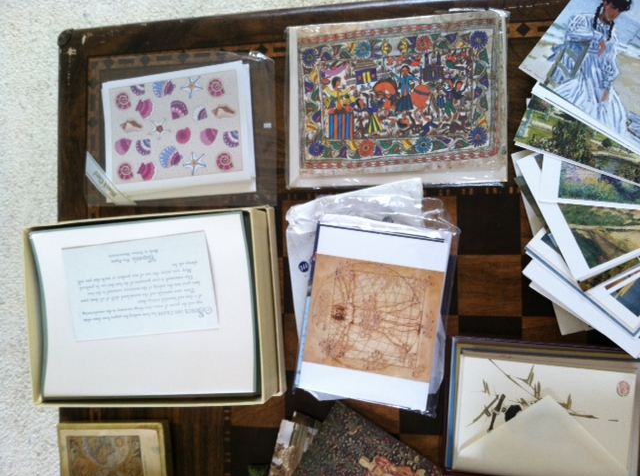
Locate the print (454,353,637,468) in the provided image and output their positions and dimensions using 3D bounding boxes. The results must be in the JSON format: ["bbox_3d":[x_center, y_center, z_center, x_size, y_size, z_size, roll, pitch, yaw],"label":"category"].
[{"bbox_3d":[0.173,0.141,0.501,0.127,0.006,0.087,3,90,12],"label":"print"}]

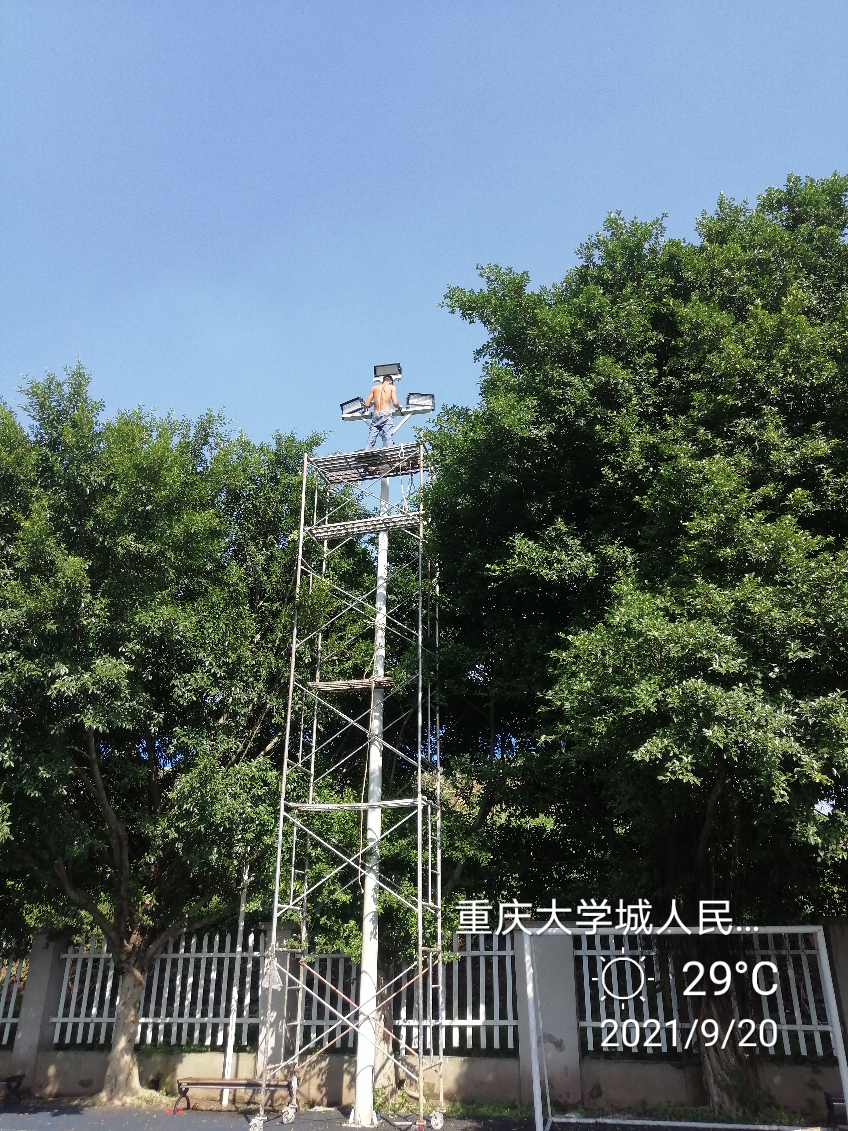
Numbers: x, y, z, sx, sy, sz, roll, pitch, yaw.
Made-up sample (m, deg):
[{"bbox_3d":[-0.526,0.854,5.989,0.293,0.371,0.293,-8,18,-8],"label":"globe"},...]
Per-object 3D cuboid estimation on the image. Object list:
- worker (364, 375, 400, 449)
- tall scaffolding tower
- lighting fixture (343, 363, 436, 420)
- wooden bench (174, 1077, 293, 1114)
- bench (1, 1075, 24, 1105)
[{"bbox_3d":[-0.670,-2.323,13.833,0.530,1.630,0.450,-6,-26,13],"label":"worker"},{"bbox_3d":[-0.788,2.360,11.667,1.880,8.740,1.000,-6,-26,14],"label":"tall scaffolding tower"},{"bbox_3d":[-0.594,-2.937,14.648,1.500,1.130,0.450,-4,-25,8],"label":"lighting fixture"},{"bbox_3d":[-2.376,6.802,11.317,1.480,0.380,0.410,-2,-25,5],"label":"wooden bench"},{"bbox_3d":[-6.173,6.978,11.714,1.480,0.380,0.410,-2,-25,5],"label":"bench"}]

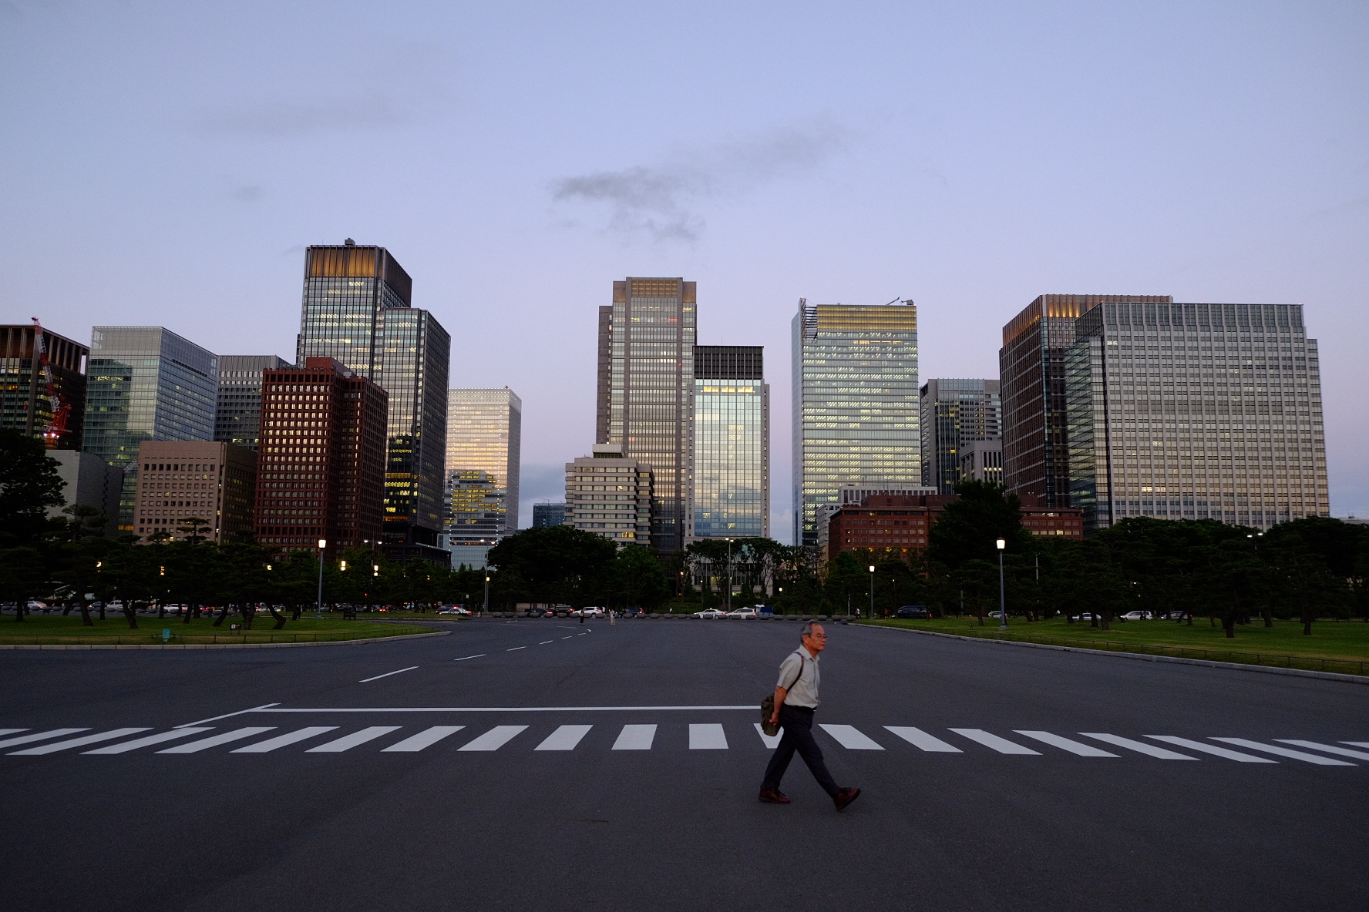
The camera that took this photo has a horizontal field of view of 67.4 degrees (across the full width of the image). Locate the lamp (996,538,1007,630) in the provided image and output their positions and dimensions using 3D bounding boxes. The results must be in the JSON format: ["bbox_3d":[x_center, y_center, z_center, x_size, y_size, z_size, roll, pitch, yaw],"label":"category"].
[{"bbox_3d":[23.367,9.338,75.462,0.680,6.714,0.680,1,-8,0],"label":"lamp"}]

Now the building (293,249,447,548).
[{"bbox_3d":[-180.360,-15.511,595.959,73.000,198.000,61.000,1,-8,0],"label":"building"}]

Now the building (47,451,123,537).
[{"bbox_3d":[-277.825,32.551,462.523,25.000,64.500,42.000,1,-8,0],"label":"building"}]

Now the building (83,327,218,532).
[{"bbox_3d":[-309.834,7.296,594.664,38.500,150.000,71.000,1,-8,0],"label":"building"}]

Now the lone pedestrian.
[{"bbox_3d":[1.121,2.316,9.234,0.850,1.630,0.500,-2,-8,18],"label":"lone pedestrian"}]

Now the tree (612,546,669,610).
[{"bbox_3d":[-7.473,21.254,174.725,9.651,12.249,9.265,1,-8,0],"label":"tree"}]

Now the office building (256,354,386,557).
[{"bbox_3d":[-161.149,14.814,457.550,40.000,100.500,51.000,1,-8,0],"label":"office building"}]

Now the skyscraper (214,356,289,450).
[{"bbox_3d":[-265.655,14.939,636.067,37.000,147.000,55.000,1,-8,0],"label":"skyscraper"}]

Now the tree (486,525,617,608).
[{"bbox_3d":[-23.006,19.798,176.924,22.519,15.439,21.619,1,-8,0],"label":"tree"}]

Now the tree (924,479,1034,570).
[{"bbox_3d":[52.483,16.405,181.529,19.010,24.452,18.249,1,-8,0],"label":"tree"}]

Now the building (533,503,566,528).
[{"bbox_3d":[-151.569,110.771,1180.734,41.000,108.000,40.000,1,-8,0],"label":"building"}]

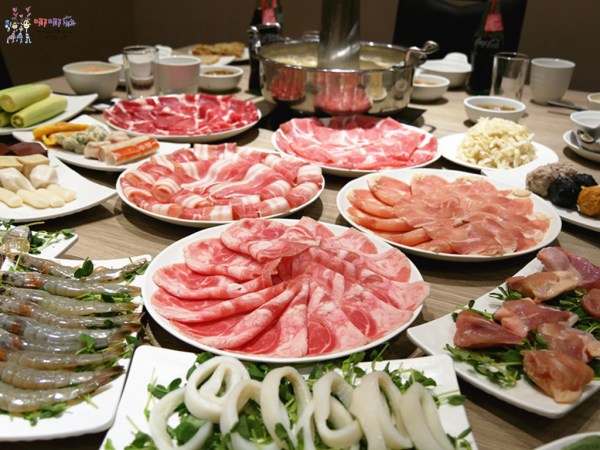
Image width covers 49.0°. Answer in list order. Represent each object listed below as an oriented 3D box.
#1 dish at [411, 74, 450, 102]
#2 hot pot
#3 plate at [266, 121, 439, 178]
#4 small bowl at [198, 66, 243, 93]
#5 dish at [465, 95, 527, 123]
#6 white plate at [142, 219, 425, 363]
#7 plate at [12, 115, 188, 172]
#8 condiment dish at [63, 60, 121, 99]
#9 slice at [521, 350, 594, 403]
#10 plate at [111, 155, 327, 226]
[{"bbox_3d":[0.245,-0.271,1.311,0.102,0.038,0.102,2,25,0],"label":"dish"},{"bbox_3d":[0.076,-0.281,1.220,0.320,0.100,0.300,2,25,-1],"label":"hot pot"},{"bbox_3d":[0.082,-0.113,0.976,0.250,0.027,0.250,1,25,-1],"label":"plate"},{"bbox_3d":[-0.164,-0.297,1.341,0.101,0.037,0.101,1,25,-1],"label":"small bowl"},{"bbox_3d":[0.341,-0.198,1.160,0.106,0.036,0.106,2,25,0],"label":"dish"},{"bbox_3d":[-0.014,0.057,0.600,0.250,0.026,0.250,2,25,-1],"label":"white plate"},{"bbox_3d":[-0.282,-0.111,0.936,0.225,0.027,0.132,18,29,29],"label":"plate"},{"bbox_3d":[-0.392,-0.272,1.254,0.107,0.054,0.107,1,25,-1],"label":"condiment dish"},{"bbox_3d":[0.185,0.108,0.471,0.053,0.026,0.044,19,30,31],"label":"slice"},{"bbox_3d":[-0.097,-0.041,0.810,0.250,0.027,0.250,1,25,-1],"label":"plate"}]

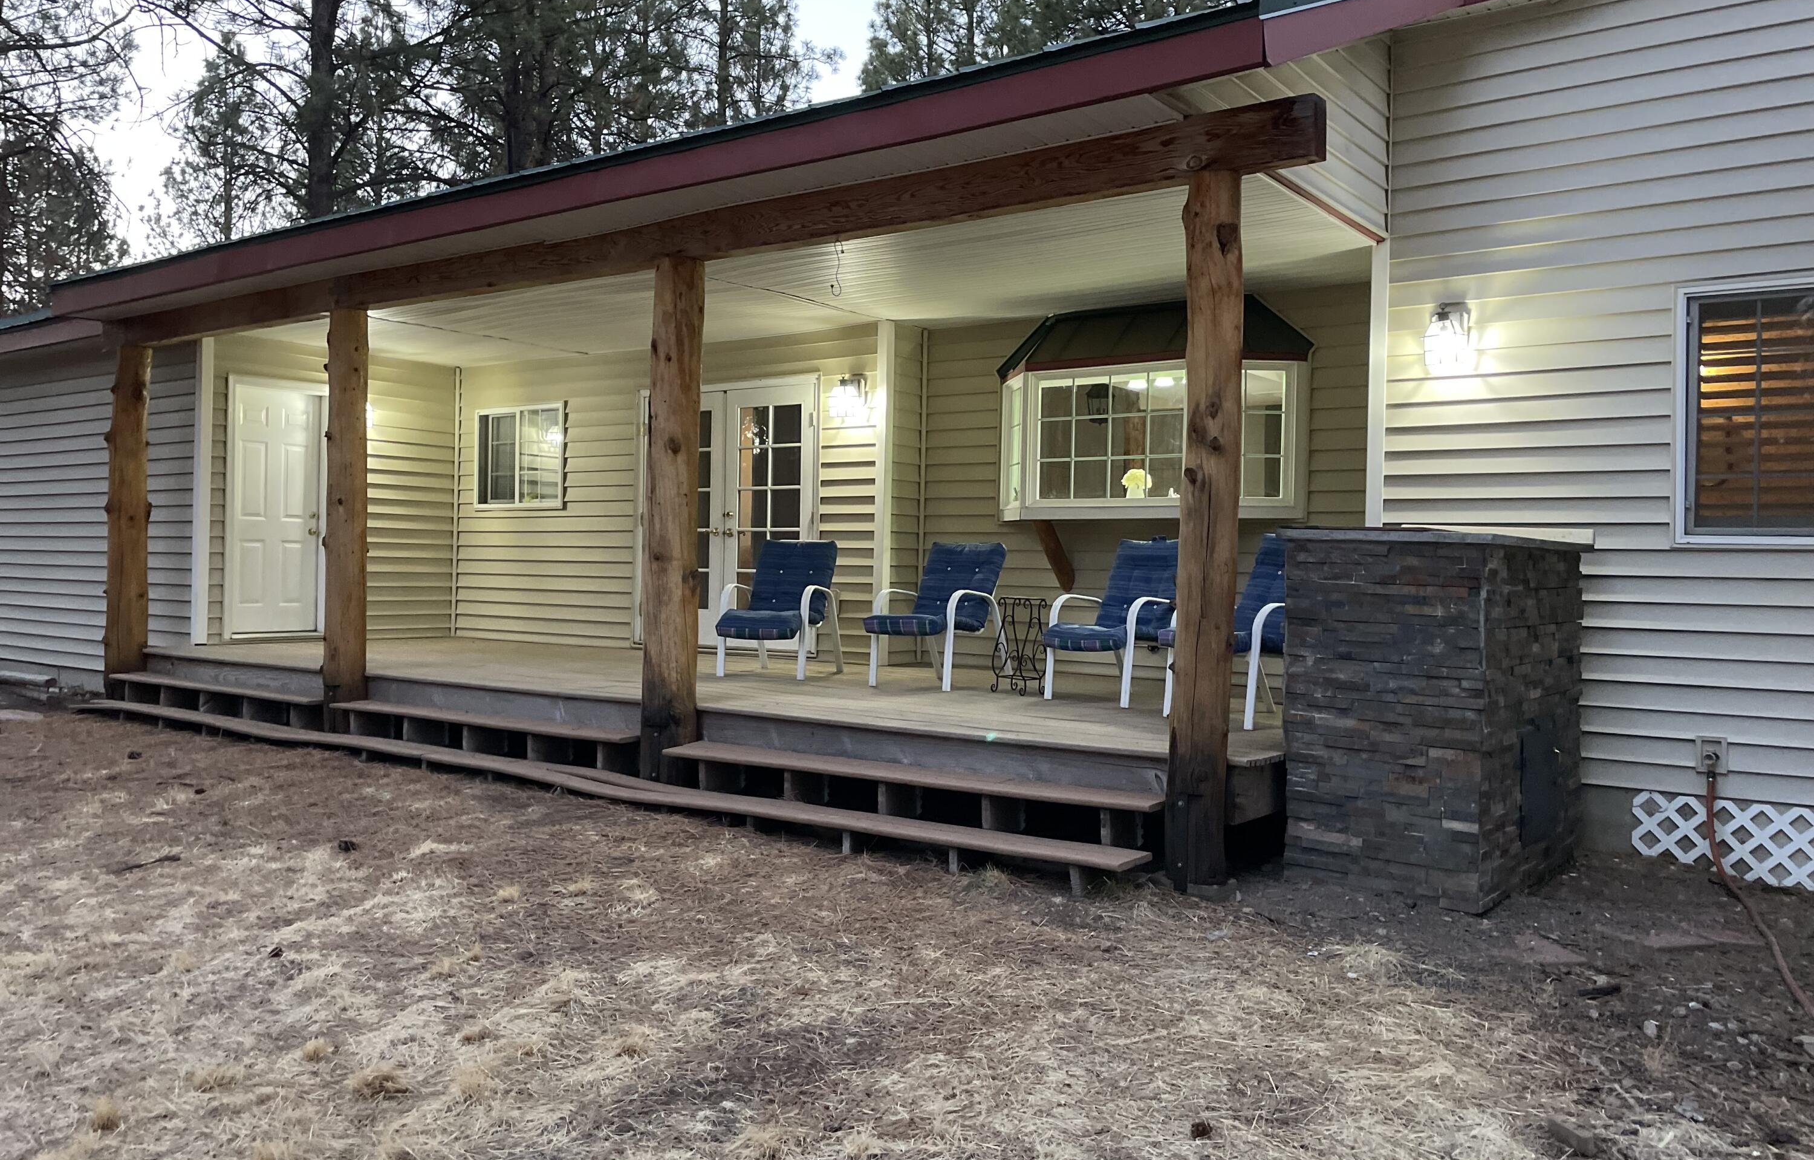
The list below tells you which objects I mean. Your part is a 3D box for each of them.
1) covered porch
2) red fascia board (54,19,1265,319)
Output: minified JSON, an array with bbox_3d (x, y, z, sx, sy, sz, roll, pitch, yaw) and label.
[{"bbox_3d":[-1.474,-0.416,8.987,9.059,2.975,3.948,1,1,35],"label":"covered porch"},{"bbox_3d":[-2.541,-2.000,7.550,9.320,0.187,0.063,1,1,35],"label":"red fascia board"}]

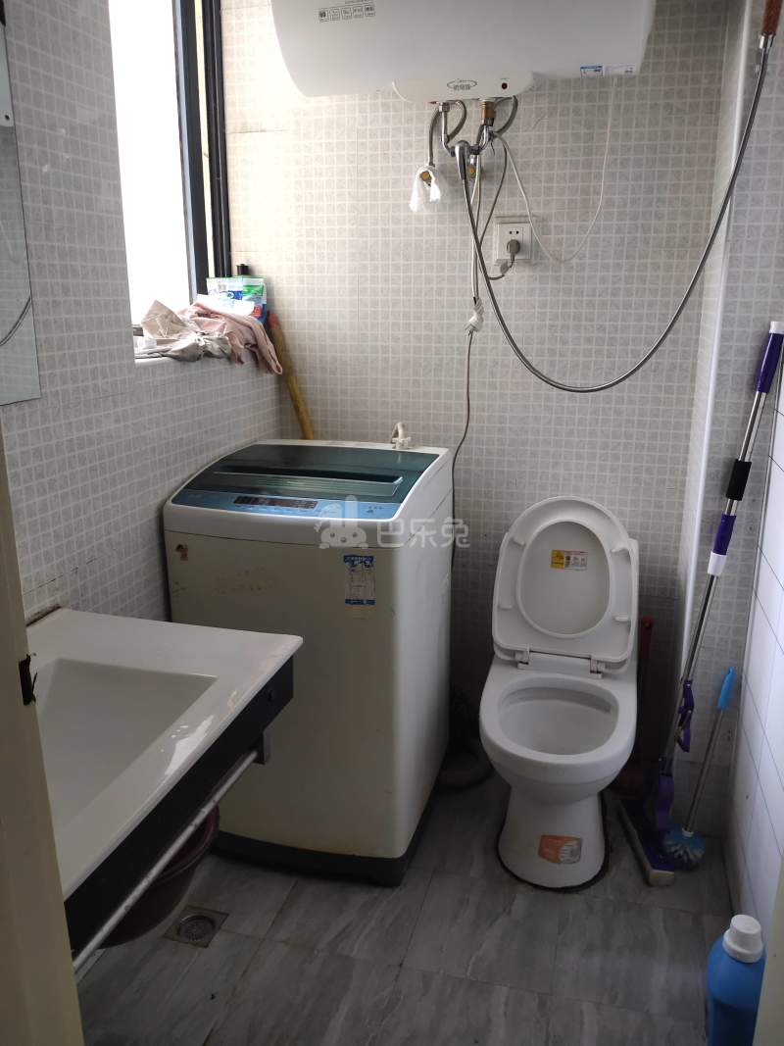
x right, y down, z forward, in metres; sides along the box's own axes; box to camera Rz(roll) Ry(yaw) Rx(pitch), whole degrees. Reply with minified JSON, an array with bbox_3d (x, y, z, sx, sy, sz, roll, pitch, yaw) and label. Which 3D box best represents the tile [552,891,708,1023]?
[{"bbox_3d":[0.483,0.885,1.681,0.300,0.010,0.300,4,15,14],"label":"tile"}]

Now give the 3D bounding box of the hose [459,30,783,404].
[{"bbox_3d":[0.433,-0.626,1.755,0.620,0.690,0.100,6,16,20],"label":"hose"}]

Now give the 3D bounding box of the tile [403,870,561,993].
[{"bbox_3d":[0.199,0.867,1.746,0.300,0.010,0.300,4,15,14],"label":"tile"}]

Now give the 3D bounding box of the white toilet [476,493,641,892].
[{"bbox_3d":[0.409,0.387,1.958,0.365,0.812,0.700,4,15,13],"label":"white toilet"}]

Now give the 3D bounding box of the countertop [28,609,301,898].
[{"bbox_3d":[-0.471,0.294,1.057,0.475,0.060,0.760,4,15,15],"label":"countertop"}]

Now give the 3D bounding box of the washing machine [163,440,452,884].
[{"bbox_3d":[-0.168,0.311,2.058,0.535,0.928,0.540,4,16,13],"label":"washing machine"}]

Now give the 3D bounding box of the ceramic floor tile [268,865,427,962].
[{"bbox_3d":[-0.087,0.849,1.811,0.300,0.010,0.300,4,15,14],"label":"ceramic floor tile"}]

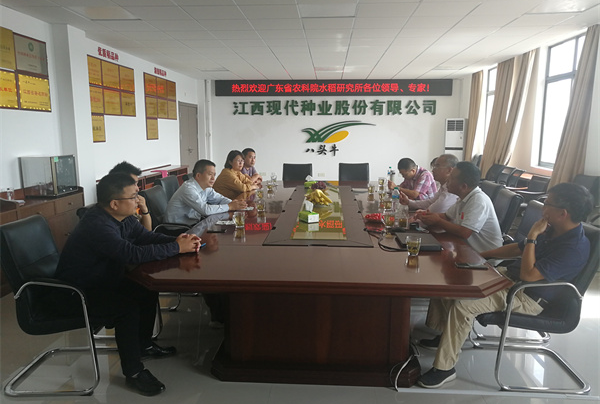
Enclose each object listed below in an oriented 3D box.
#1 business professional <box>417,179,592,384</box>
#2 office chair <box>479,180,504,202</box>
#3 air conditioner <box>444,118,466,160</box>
[{"bbox_3d":[1.224,0.461,2.887,0.980,1.190,0.600,1,9,4],"label":"business professional"},{"bbox_3d":[1.593,0.302,4.683,0.620,0.970,0.580,1,9,4],"label":"office chair"},{"bbox_3d":[3.667,-1.061,11.048,0.470,1.770,0.320,5,10,30],"label":"air conditioner"}]

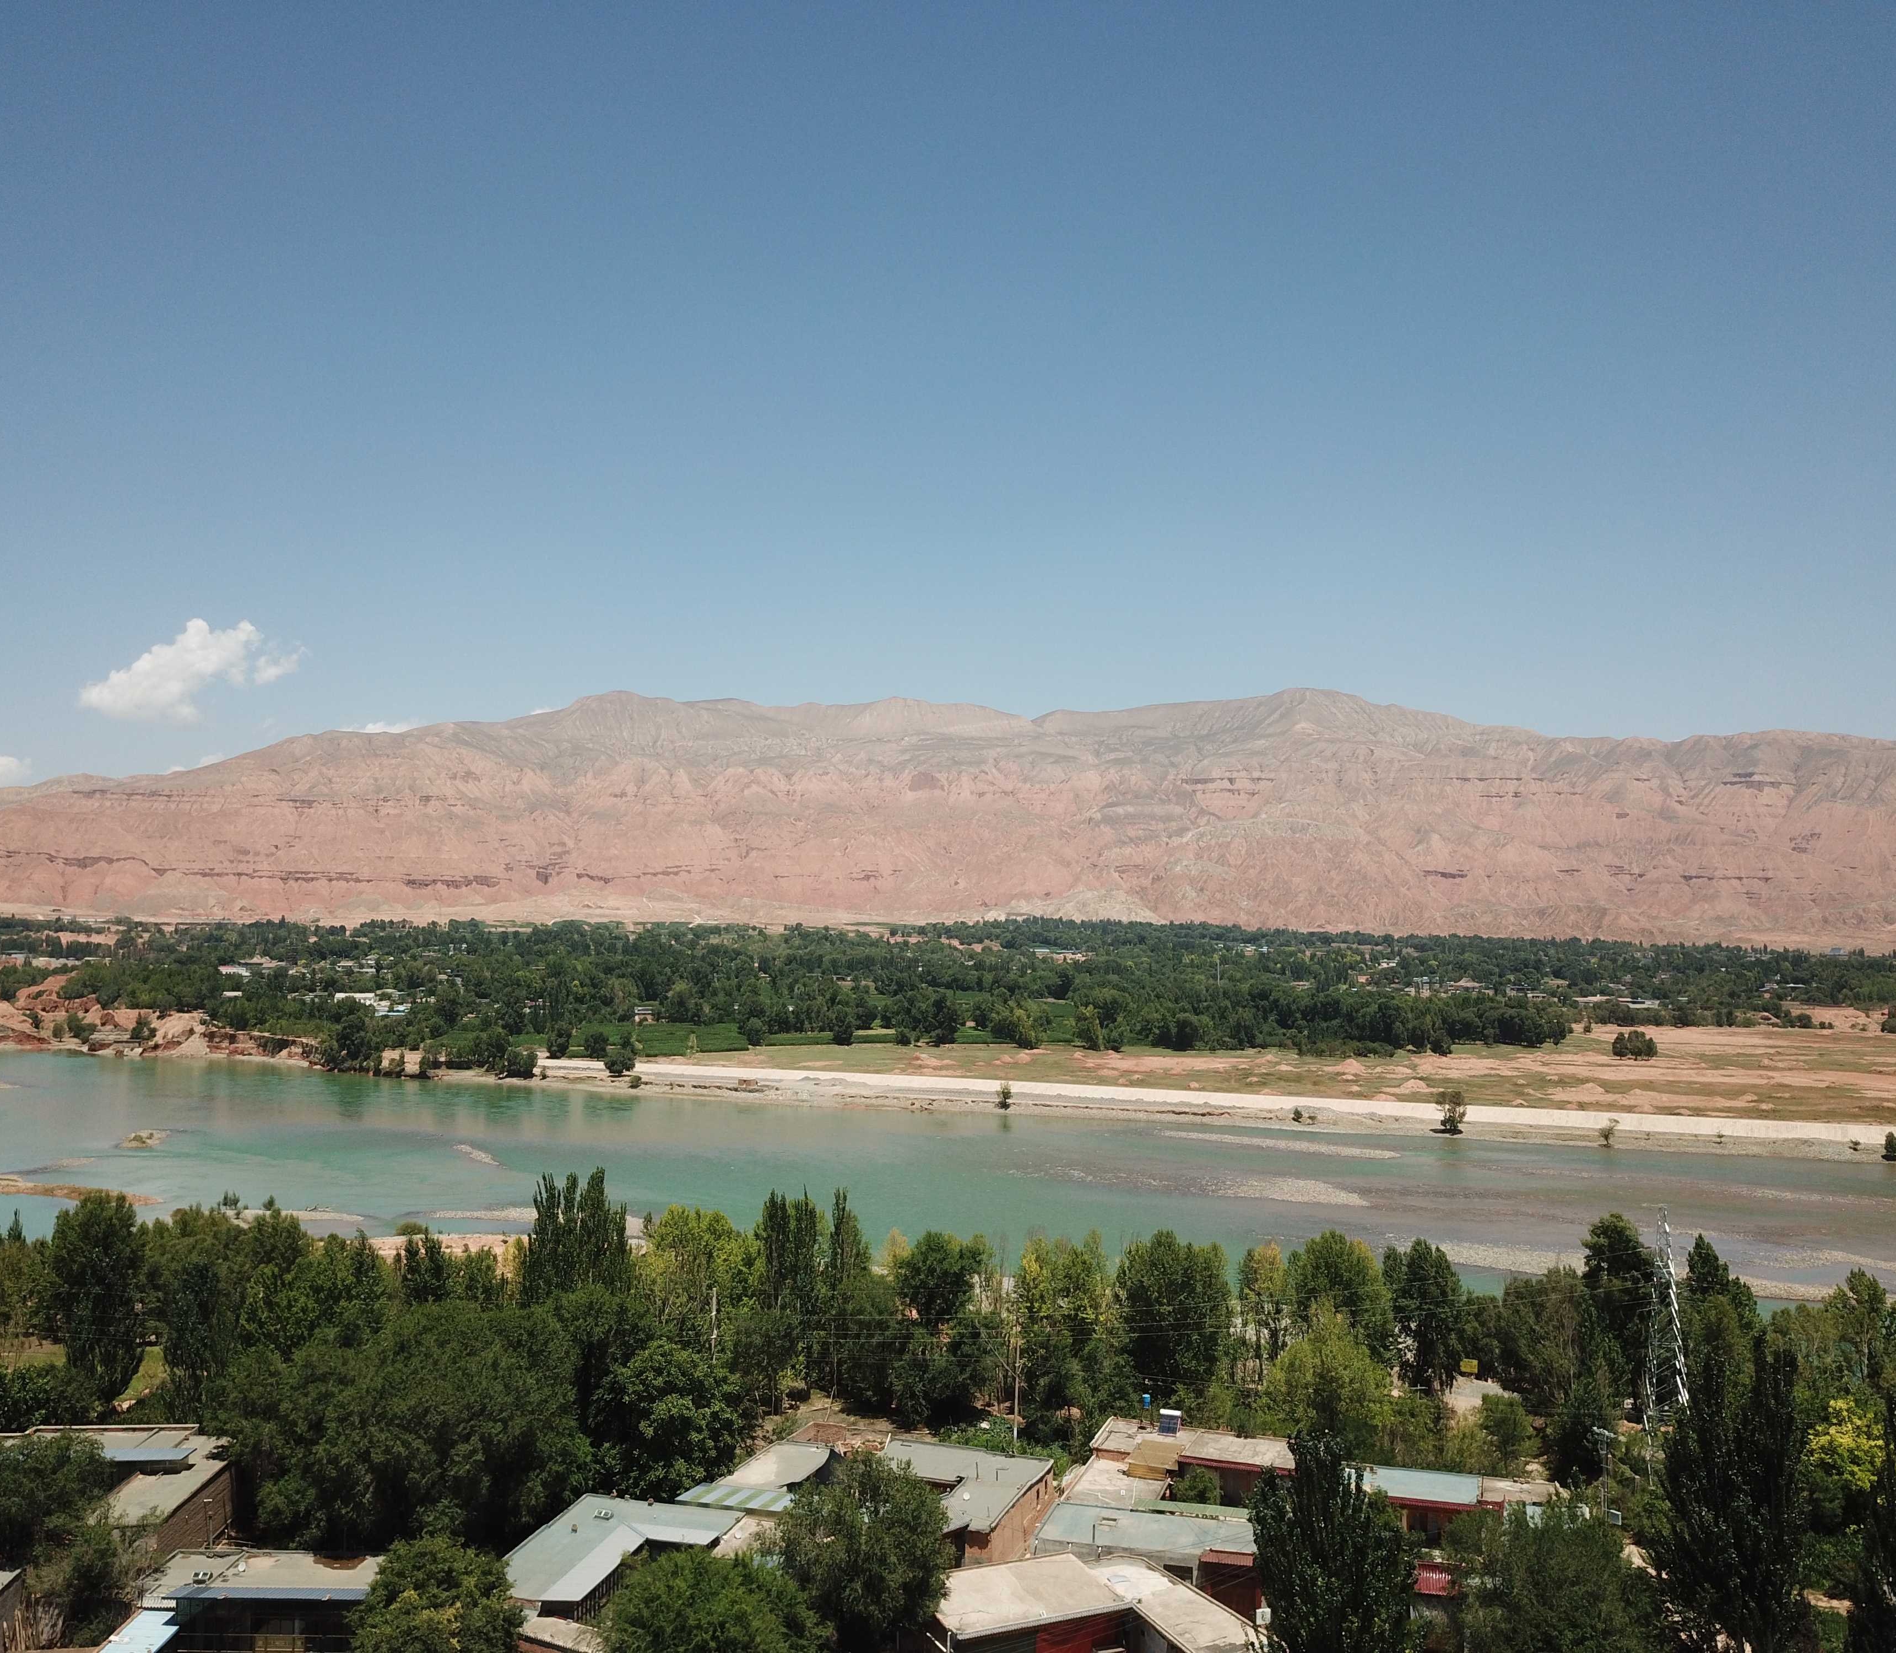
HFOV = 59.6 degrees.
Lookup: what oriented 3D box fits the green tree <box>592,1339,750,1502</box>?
[{"bbox_3d":[-18.450,40.110,110.220,10.340,11.870,10.030,0,-2,0],"label":"green tree"}]

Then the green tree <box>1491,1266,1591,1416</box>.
[{"bbox_3d":[47.460,41.250,132.440,7.430,11.980,7.200,0,-2,0],"label":"green tree"}]

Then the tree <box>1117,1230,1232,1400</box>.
[{"bbox_3d":[18.550,40.210,135.690,9.410,14.090,9.120,0,-2,0],"label":"tree"}]

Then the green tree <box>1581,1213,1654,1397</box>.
[{"bbox_3d":[64.592,46.793,159.884,7.000,18.760,7.000,0,-2,22],"label":"green tree"}]

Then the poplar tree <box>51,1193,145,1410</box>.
[{"bbox_3d":[-68.260,38.100,133.270,7.740,17.410,7.510,0,-2,0],"label":"poplar tree"}]

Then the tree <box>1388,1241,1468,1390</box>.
[{"bbox_3d":[40.280,41.050,139.240,6.240,12.890,6.060,0,-2,0],"label":"tree"}]

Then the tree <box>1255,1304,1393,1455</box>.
[{"bbox_3d":[27.390,40.720,120.670,9.840,11.890,9.550,0,-2,0],"label":"tree"}]

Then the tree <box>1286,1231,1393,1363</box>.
[{"bbox_3d":[40.100,49.030,169.308,10.300,15.340,9.000,0,-2,13],"label":"tree"}]

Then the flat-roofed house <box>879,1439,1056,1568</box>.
[{"bbox_3d":[-0.978,51.741,125.985,14.040,3.600,15.740,0,-2,21],"label":"flat-roofed house"}]

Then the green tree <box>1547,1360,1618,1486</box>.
[{"bbox_3d":[52.094,49.337,135.925,6.000,10.460,6.000,0,-2,21],"label":"green tree"}]

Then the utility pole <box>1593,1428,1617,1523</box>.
[{"bbox_3d":[49.172,49.367,123.769,0.600,8.370,2.200,3,-3,-40],"label":"utility pole"}]

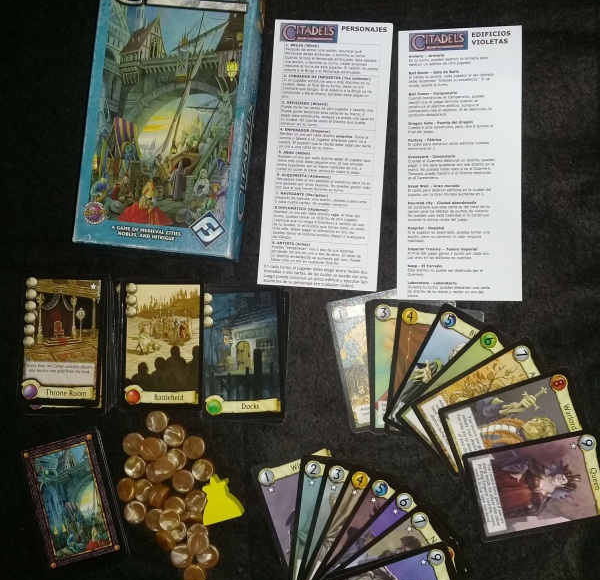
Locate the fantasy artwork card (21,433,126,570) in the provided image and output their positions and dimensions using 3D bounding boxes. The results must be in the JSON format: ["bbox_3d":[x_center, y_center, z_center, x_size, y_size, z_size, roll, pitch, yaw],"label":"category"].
[{"bbox_3d":[-0.156,0.145,0.490,0.058,0.001,0.088,-17,84,5],"label":"fantasy artwork card"}]

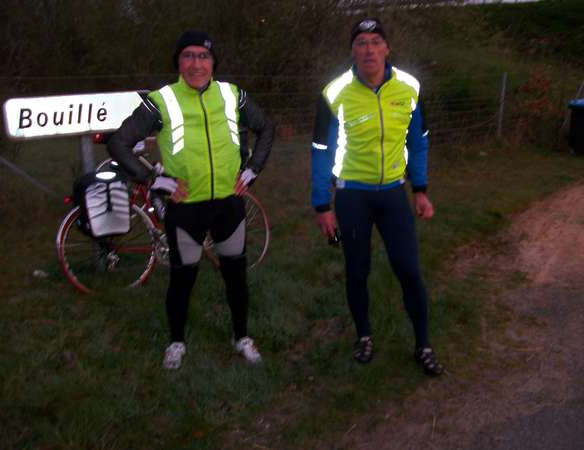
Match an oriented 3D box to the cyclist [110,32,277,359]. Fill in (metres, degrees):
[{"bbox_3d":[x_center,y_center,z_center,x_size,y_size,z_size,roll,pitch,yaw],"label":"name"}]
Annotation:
[{"bbox_3d":[-0.495,-0.100,2.950,0.790,1.670,0.420,-4,14,-14],"label":"cyclist"}]

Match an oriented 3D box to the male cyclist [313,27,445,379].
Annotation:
[{"bbox_3d":[0.415,-0.120,2.960,0.630,1.725,0.410,-2,14,-7],"label":"male cyclist"}]

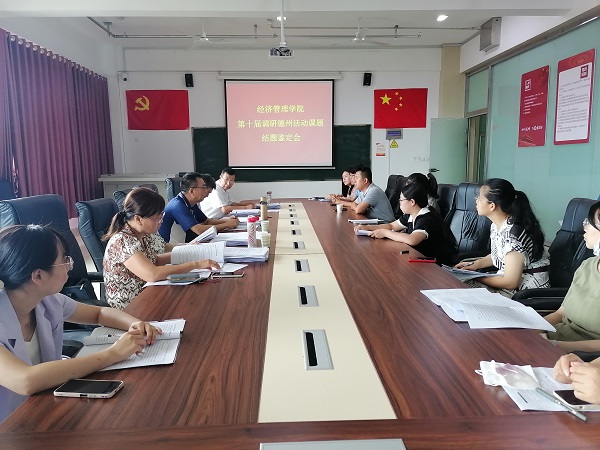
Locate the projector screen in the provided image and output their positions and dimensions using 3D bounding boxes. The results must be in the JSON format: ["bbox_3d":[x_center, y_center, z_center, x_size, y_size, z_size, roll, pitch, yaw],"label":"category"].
[{"bbox_3d":[-0.438,-2.188,10.187,2.360,1.900,0.050,-1,8,-2],"label":"projector screen"}]

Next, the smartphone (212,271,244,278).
[{"bbox_3d":[-0.386,0.271,2.521,0.160,0.010,0.077,-1,9,-2],"label":"smartphone"}]

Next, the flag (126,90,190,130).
[{"bbox_3d":[-3.033,-2.454,10.031,1.360,0.880,0.030,-1,9,-2],"label":"flag"}]

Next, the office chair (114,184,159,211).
[{"bbox_3d":[-1.001,0.306,3.546,0.720,1.140,0.660,-1,9,-2],"label":"office chair"}]

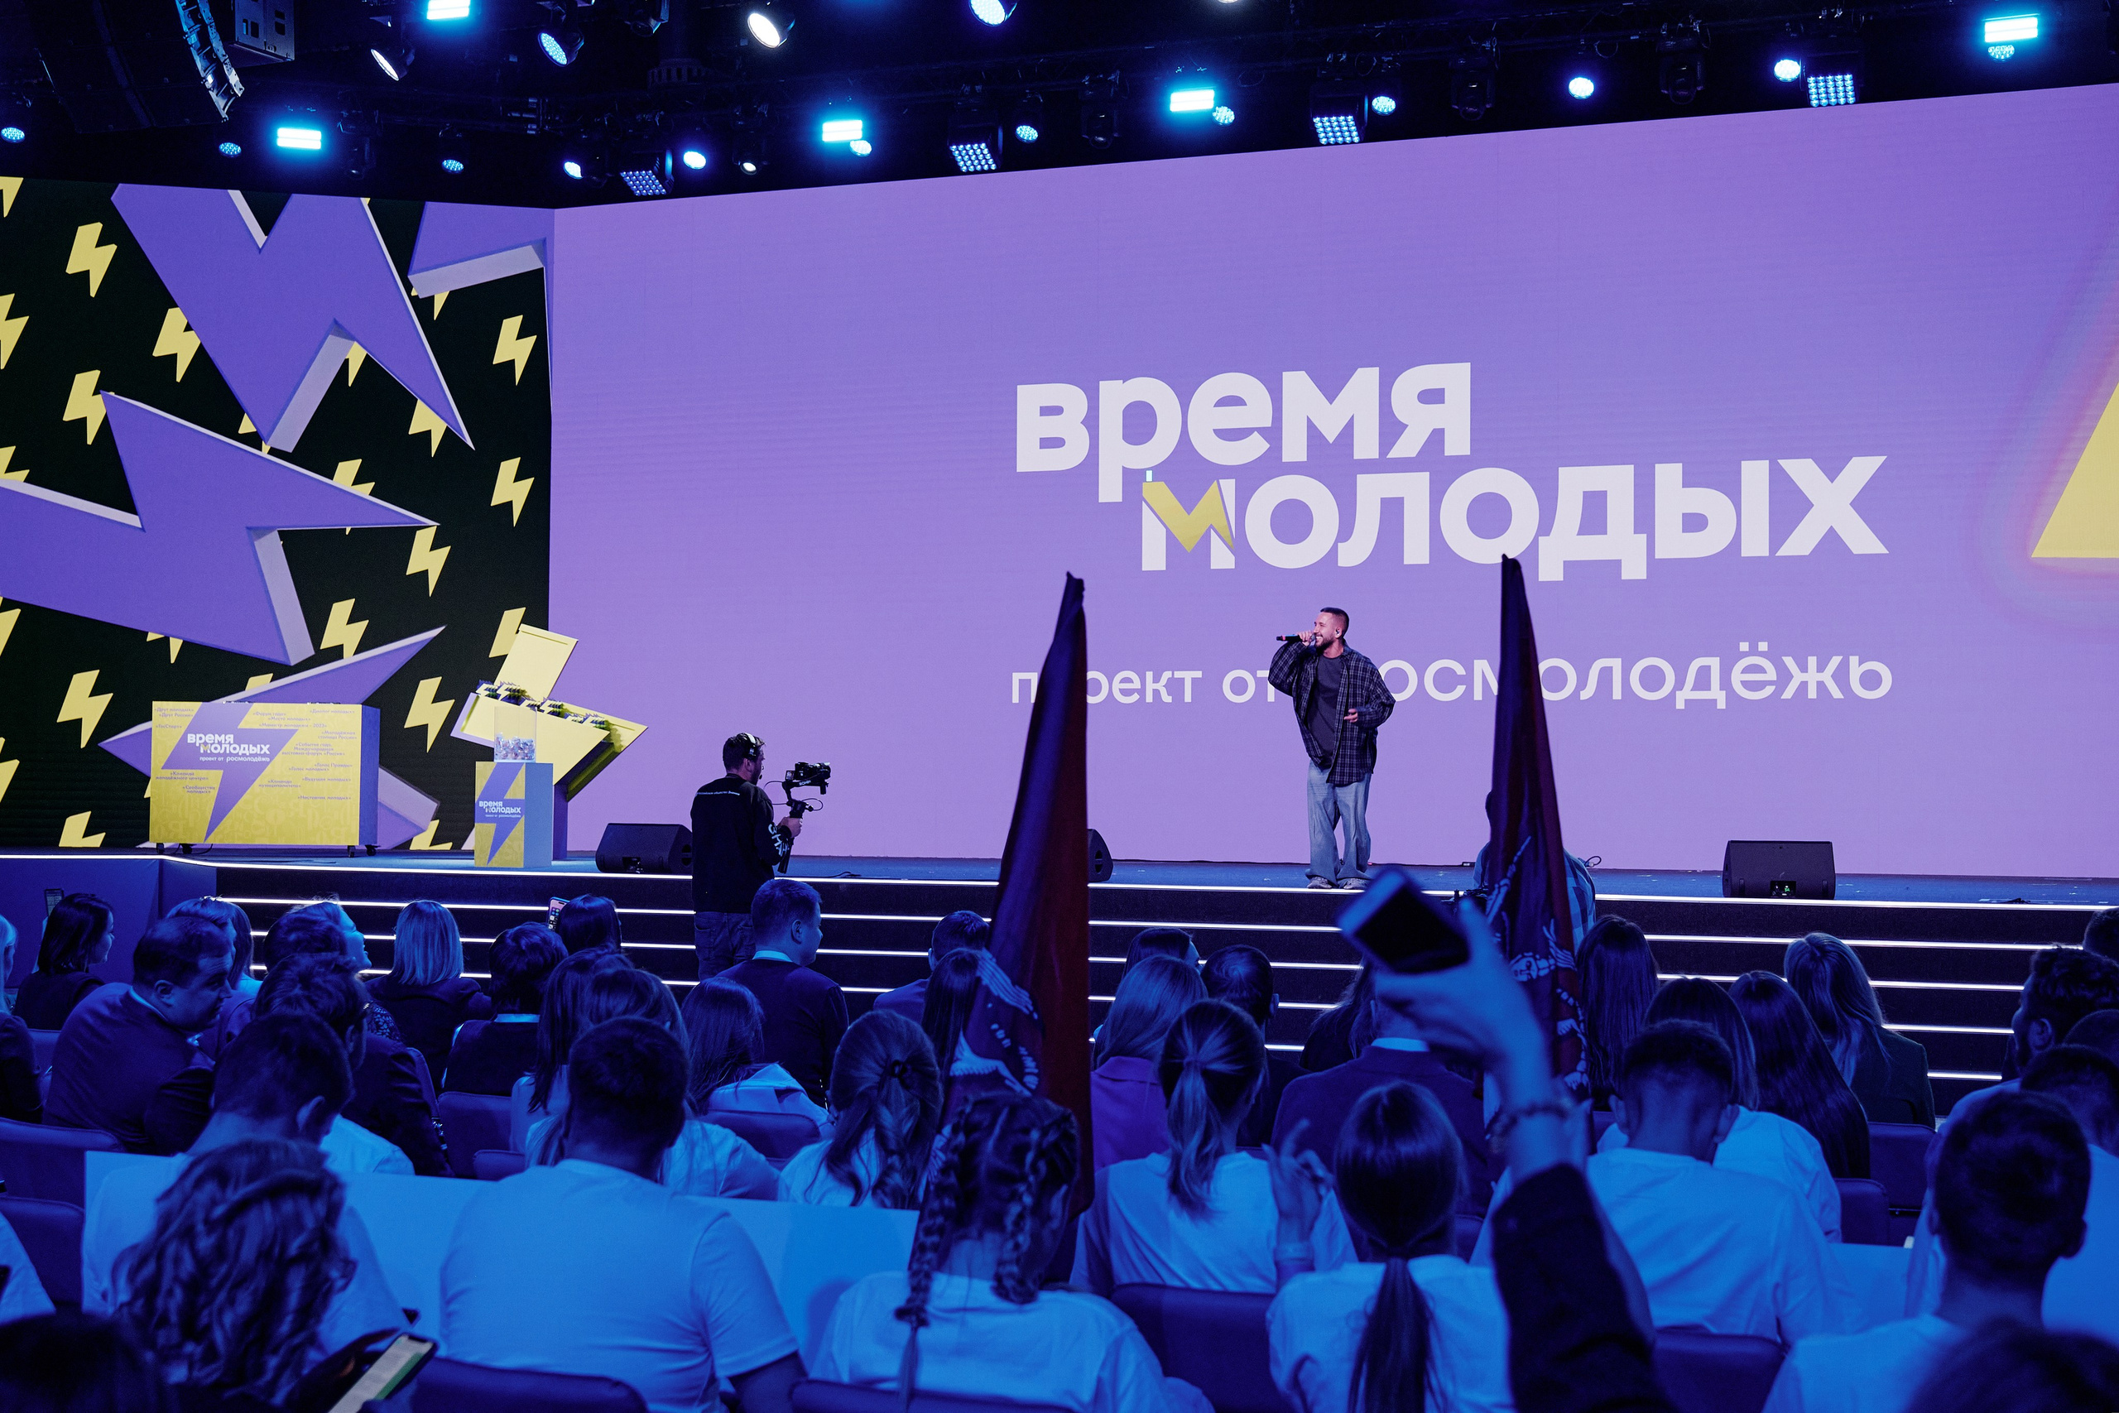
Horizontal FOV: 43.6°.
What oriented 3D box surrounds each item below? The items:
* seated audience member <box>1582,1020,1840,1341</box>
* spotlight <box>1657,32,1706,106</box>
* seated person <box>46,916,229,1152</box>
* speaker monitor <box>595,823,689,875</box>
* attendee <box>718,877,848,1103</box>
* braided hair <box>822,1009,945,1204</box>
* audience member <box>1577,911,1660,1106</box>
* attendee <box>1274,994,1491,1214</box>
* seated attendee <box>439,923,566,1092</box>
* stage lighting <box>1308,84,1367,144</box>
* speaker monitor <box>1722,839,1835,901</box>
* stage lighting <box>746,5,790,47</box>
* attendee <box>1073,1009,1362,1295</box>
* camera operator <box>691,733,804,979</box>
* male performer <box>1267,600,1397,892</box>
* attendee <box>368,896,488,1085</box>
[{"bbox_3d":[1.050,1.140,4.280,0.540,1.290,0.750,0,-1,16],"label":"seated audience member"},{"bbox_3d":[4.201,-4.310,17.900,0.340,0.490,0.310,0,-1,21],"label":"spotlight"},{"bbox_3d":[-2.000,1.120,6.100,0.580,1.280,0.750,0,-1,36],"label":"seated person"},{"bbox_3d":[-2.895,1.004,18.839,0.650,0.345,0.480,0,-2,24],"label":"speaker monitor"},{"bbox_3d":[-0.680,1.140,7.350,0.530,1.310,0.750,0,-1,29],"label":"attendee"},{"bbox_3d":[-0.308,0.706,4.620,0.200,0.350,0.210,0,-1,14],"label":"braided hair"},{"bbox_3d":[1.509,1.211,6.960,0.460,1.280,0.780,0,-2,20],"label":"audience member"},{"bbox_3d":[0.729,1.130,5.300,0.520,1.310,0.800,0,-2,20],"label":"attendee"},{"bbox_3d":[-1.289,1.194,7.034,0.470,1.270,0.780,0,-2,20],"label":"seated attendee"},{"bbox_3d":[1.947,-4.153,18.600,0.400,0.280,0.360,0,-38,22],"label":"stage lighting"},{"bbox_3d":[4.386,0.973,16.101,0.650,0.345,0.480,0,-2,16],"label":"speaker monitor"},{"bbox_3d":[-1.843,-4.318,16.800,0.270,0.290,0.290,-44,19,-21],"label":"stage lighting"},{"bbox_3d":[0.345,1.118,4.490,0.480,1.270,0.780,0,-2,20],"label":"attendee"},{"bbox_3d":[-1.655,1.029,13.900,0.520,1.770,0.500,-1,-1,45],"label":"camera operator"},{"bbox_3d":[1.727,0.251,16.800,0.740,1.790,0.500,0,-2,22],"label":"male performer"},{"bbox_3d":[-1.794,1.230,8.195,0.470,1.270,0.780,0,-2,20],"label":"attendee"}]

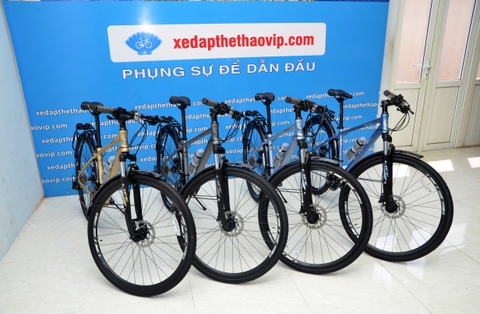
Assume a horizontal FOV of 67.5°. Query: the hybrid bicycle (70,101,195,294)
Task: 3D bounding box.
[{"bbox_3d":[-0.868,0.094,2.440,0.544,1.098,1.723,-14,22,-33],"label":"hybrid bicycle"}]

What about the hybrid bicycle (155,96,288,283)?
[{"bbox_3d":[-0.335,0.042,2.560,0.541,1.103,1.692,-11,21,-26],"label":"hybrid bicycle"}]

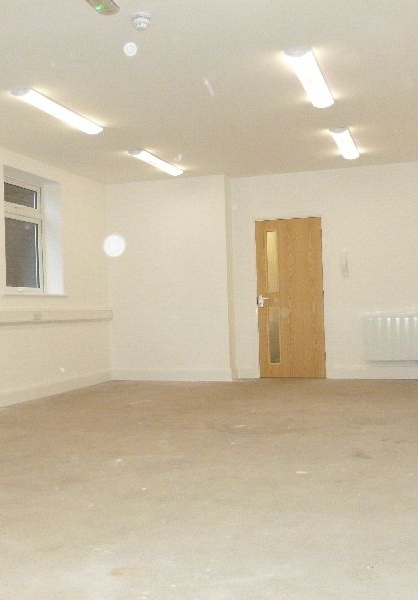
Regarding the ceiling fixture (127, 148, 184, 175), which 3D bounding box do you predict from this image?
[{"bbox_3d":[-0.582,-1.552,7.432,0.190,0.065,1.194,-2,-1,18],"label":"ceiling fixture"}]

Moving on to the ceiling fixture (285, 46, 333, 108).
[{"bbox_3d":[0.786,-1.649,4.915,0.190,0.065,1.194,-2,-1,18],"label":"ceiling fixture"}]

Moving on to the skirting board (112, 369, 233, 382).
[{"bbox_3d":[-0.513,0.990,8.442,1.679,0.148,0.025,-2,-1,18],"label":"skirting board"}]

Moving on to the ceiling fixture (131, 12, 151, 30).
[{"bbox_3d":[-0.397,-1.633,3.810,0.116,0.066,0.116,-2,-1,0],"label":"ceiling fixture"}]

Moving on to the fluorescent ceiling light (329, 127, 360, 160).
[{"bbox_3d":[1.450,-1.630,6.844,0.190,0.065,1.194,-2,-1,18],"label":"fluorescent ceiling light"}]

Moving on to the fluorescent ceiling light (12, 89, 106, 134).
[{"bbox_3d":[-1.248,-1.570,5.497,0.190,0.065,1.194,-2,-1,18],"label":"fluorescent ceiling light"}]

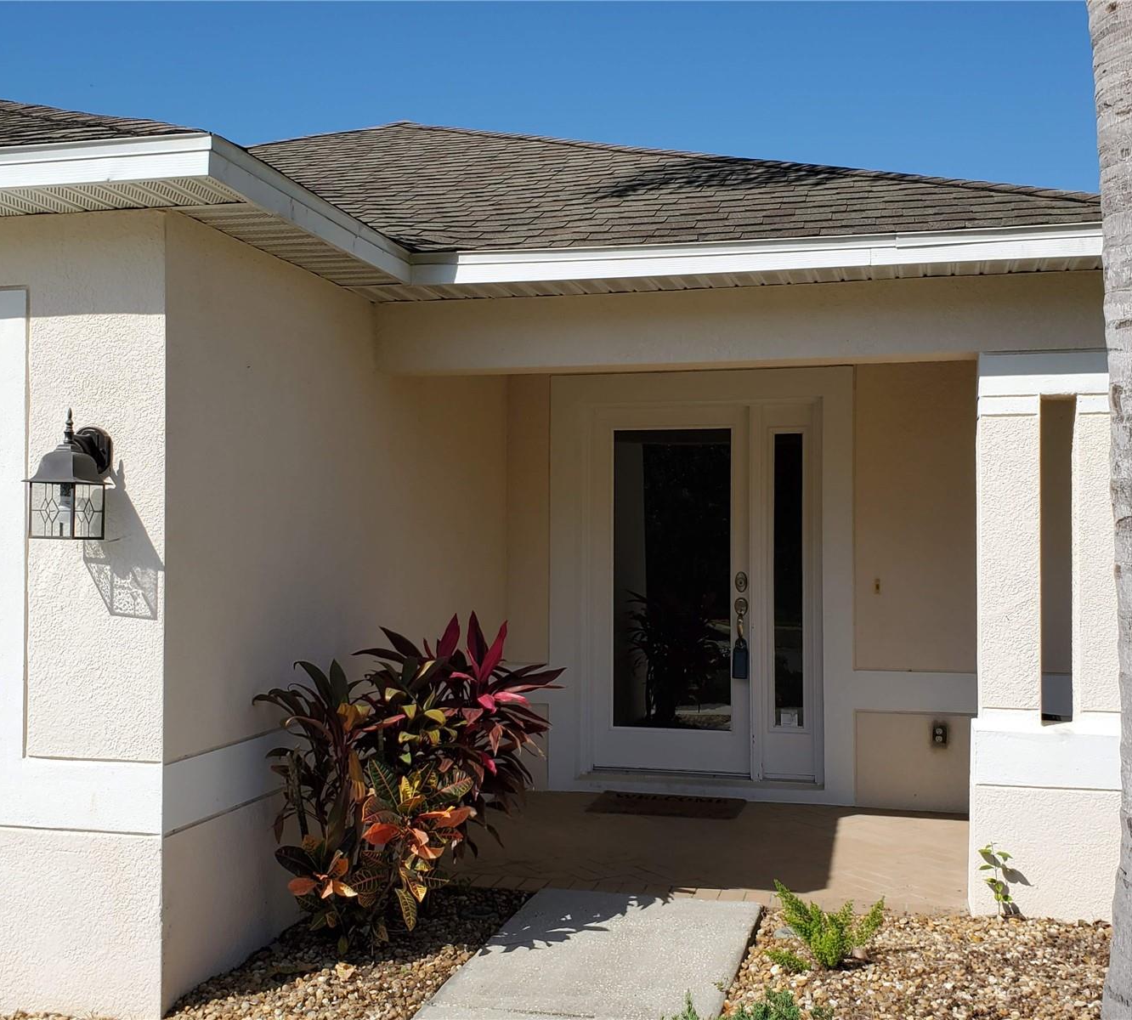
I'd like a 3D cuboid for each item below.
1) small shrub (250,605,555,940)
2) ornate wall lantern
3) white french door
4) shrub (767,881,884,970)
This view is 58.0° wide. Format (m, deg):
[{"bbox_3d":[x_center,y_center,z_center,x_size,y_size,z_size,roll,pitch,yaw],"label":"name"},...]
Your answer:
[{"bbox_3d":[-0.595,0.990,3.900,1.060,1.140,0.850,0,-1,12],"label":"small shrub"},{"bbox_3d":[-1.495,-0.106,3.118,0.180,0.395,0.226,0,-1,12],"label":"ornate wall lantern"},{"bbox_3d":[0.725,0.405,5.550,1.290,2.100,0.160,0,-1,12],"label":"white french door"},{"bbox_3d":[0.905,1.415,3.550,0.400,0.270,0.340,0,-1,12],"label":"shrub"}]

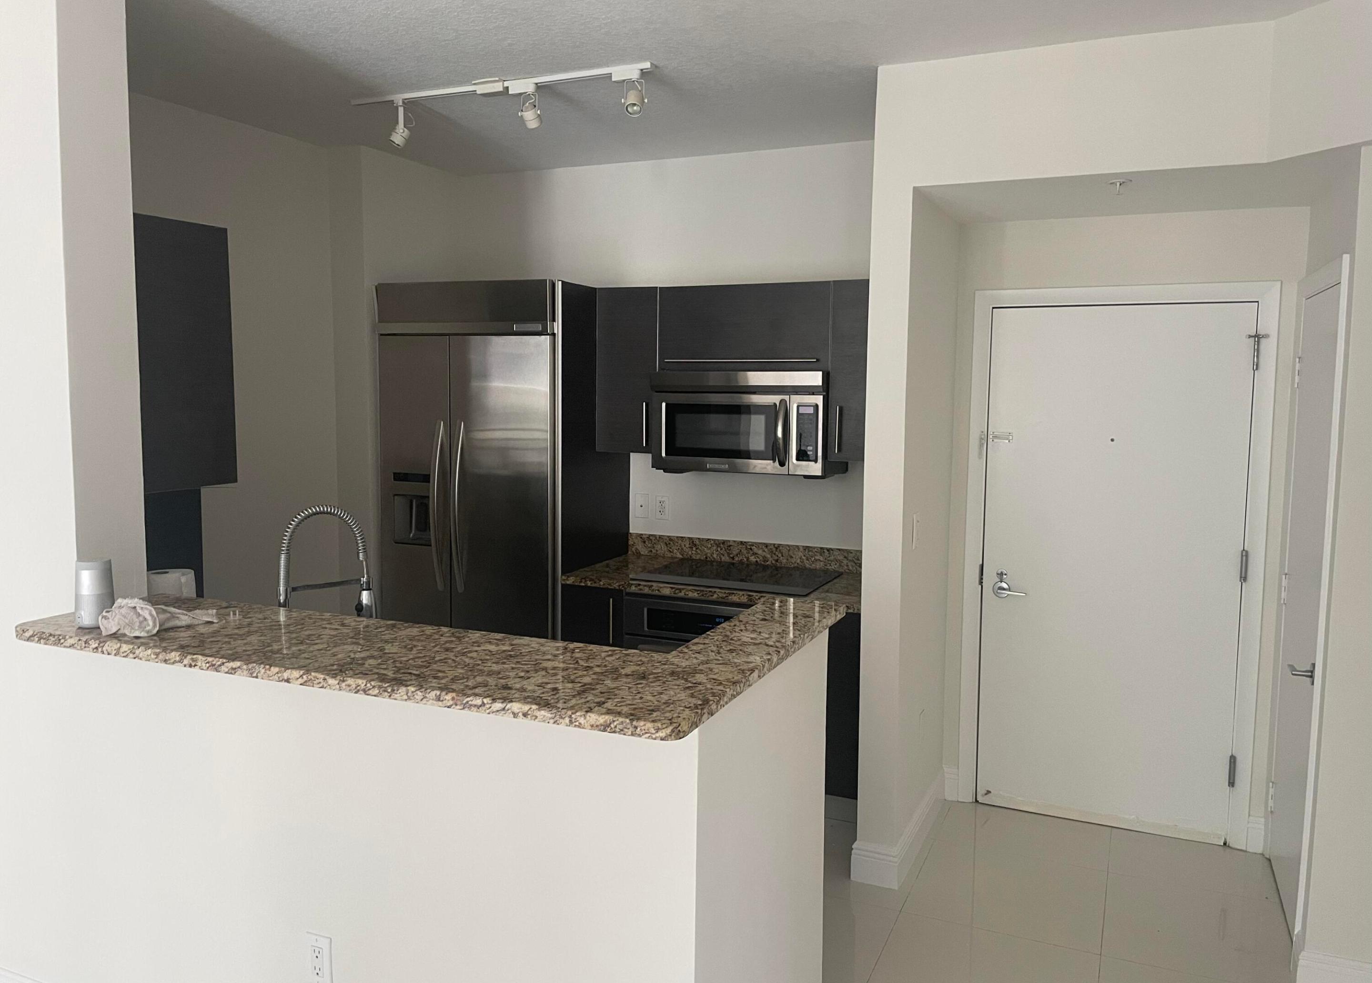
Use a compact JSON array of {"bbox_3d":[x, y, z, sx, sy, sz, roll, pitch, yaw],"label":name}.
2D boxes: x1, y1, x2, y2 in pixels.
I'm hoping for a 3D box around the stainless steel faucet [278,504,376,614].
[{"bbox_3d":[-1.003,0.249,2.869,0.075,0.430,0.290,5,7,42],"label":"stainless steel faucet"}]

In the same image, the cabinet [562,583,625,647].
[{"bbox_3d":[-0.276,0.793,4.570,0.302,0.842,0.630,3,5,24],"label":"cabinet"}]

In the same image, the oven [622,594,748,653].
[{"bbox_3d":[0.197,0.768,4.309,0.755,0.710,0.600,3,5,24],"label":"oven"}]

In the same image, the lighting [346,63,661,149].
[{"bbox_3d":[-0.676,-1.329,3.606,1.205,0.195,0.120,3,5,24],"label":"lighting"}]

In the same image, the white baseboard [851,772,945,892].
[{"bbox_3d":[0.821,1.250,3.919,0.165,0.130,0.875,3,5,24],"label":"white baseboard"}]

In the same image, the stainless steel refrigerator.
[{"bbox_3d":[-0.835,0.150,4.739,0.913,2.133,0.680,3,5,24],"label":"stainless steel refrigerator"}]

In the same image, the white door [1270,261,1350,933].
[{"bbox_3d":[1.985,0.352,3.302,0.055,2.058,0.885,3,5,24],"label":"white door"}]

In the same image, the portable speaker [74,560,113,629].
[{"bbox_3d":[-1.419,0.246,2.466,0.083,0.152,0.083,-2,6,-30],"label":"portable speaker"}]

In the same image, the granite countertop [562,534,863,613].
[{"bbox_3d":[0.211,0.326,4.313,1.355,0.141,0.675,3,5,24],"label":"granite countertop"}]

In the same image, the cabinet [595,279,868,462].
[{"bbox_3d":[0.293,-0.509,4.391,1.367,0.713,0.345,3,5,24],"label":"cabinet"}]

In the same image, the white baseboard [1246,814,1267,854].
[{"bbox_3d":[2.115,1.276,3.818,0.060,0.133,0.015,3,5,24],"label":"white baseboard"}]

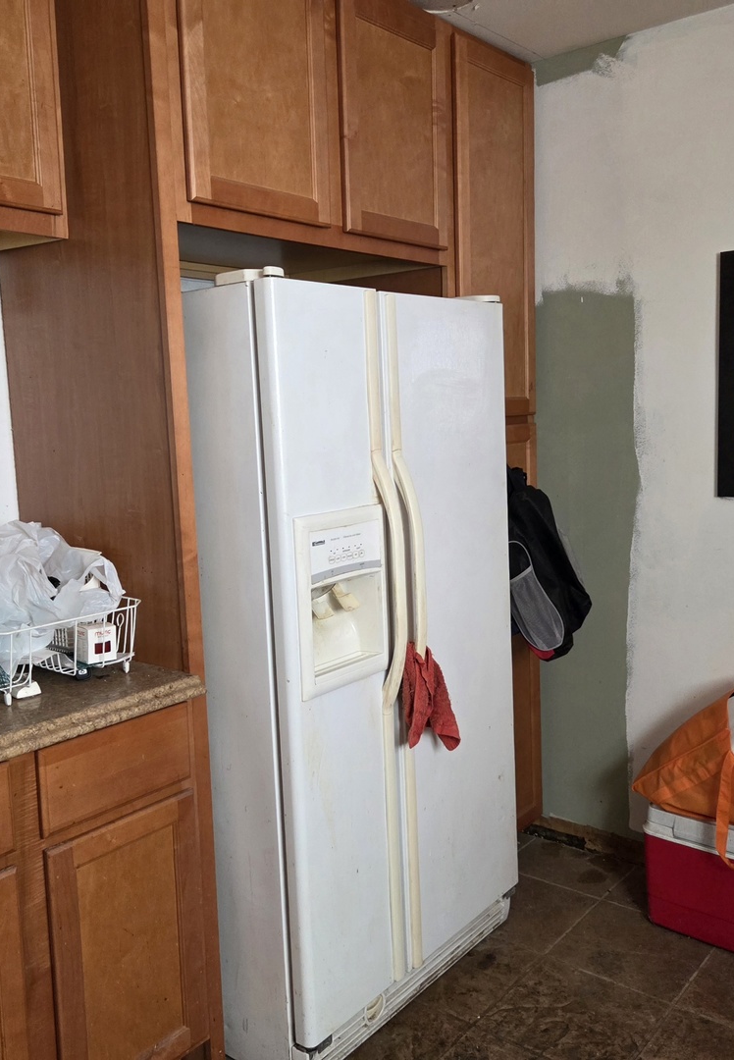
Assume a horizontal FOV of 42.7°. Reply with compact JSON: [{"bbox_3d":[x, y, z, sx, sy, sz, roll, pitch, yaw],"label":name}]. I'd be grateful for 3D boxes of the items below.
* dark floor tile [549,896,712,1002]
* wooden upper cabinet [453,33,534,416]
[{"bbox_3d":[0.718,1.117,2.510,0.338,0.010,0.357,3,9,39],"label":"dark floor tile"},{"bbox_3d":[0.187,-0.888,2.966,0.560,1.080,0.450,3,9,39],"label":"wooden upper cabinet"}]

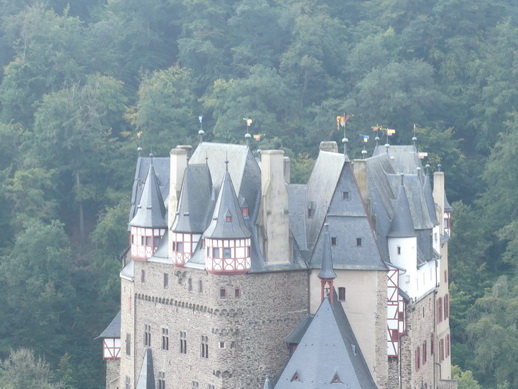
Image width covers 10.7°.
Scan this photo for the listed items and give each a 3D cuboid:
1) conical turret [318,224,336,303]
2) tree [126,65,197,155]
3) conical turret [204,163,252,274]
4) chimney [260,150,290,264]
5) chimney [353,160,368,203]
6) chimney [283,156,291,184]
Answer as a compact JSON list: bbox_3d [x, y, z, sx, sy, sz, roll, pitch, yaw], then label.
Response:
[{"bbox_3d":[5.565,5.605,225.000,1.450,6.250,1.450,0,8,0],"label":"conical turret"},{"bbox_3d":[-13.025,-10.153,370.000,9.400,14.500,9.400,0,8,0],"label":"tree"},{"bbox_3d":[-2.533,1.910,230.000,3.900,9.200,3.900,-3,8,-20],"label":"conical turret"},{"bbox_3d":[1.382,1.089,232.000,2.000,9.400,1.700,-4,8,-27],"label":"chimney"},{"bbox_3d":[8.802,-1.122,239.000,1.200,3.900,1.100,-3,8,-25],"label":"chimney"},{"bbox_3d":[2.349,-2.001,241.000,0.900,2.400,0.900,-4,8,-27],"label":"chimney"}]

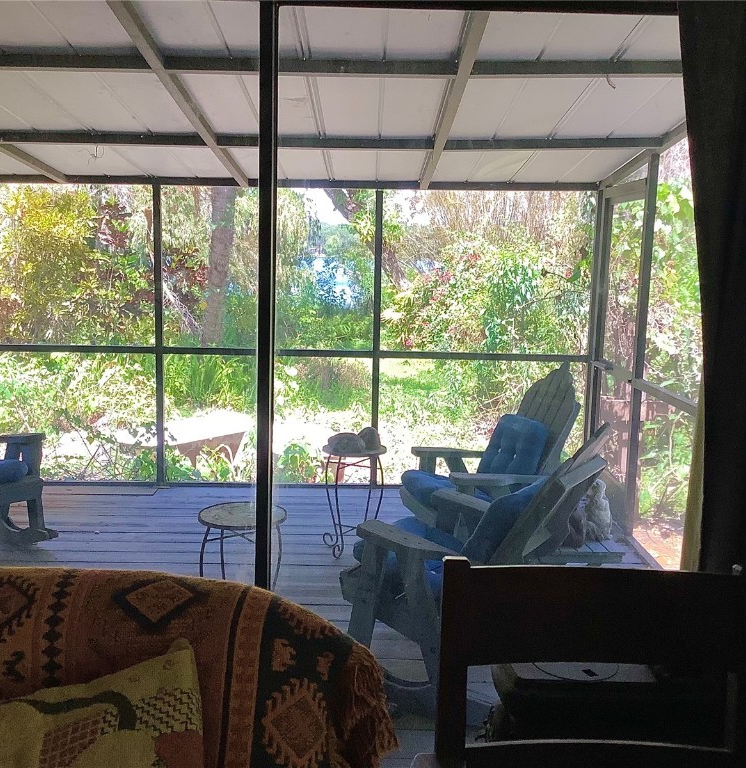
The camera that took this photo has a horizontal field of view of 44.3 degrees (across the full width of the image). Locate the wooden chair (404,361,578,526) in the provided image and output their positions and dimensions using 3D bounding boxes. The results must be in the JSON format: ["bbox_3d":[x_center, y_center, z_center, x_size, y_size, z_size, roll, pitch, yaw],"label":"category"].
[{"bbox_3d":[0.620,0.437,4.730,0.940,1.080,0.740,-1,8,-13],"label":"wooden chair"}]

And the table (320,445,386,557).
[{"bbox_3d":[-0.105,0.643,5.040,0.350,0.580,0.350,1,7,0],"label":"table"}]

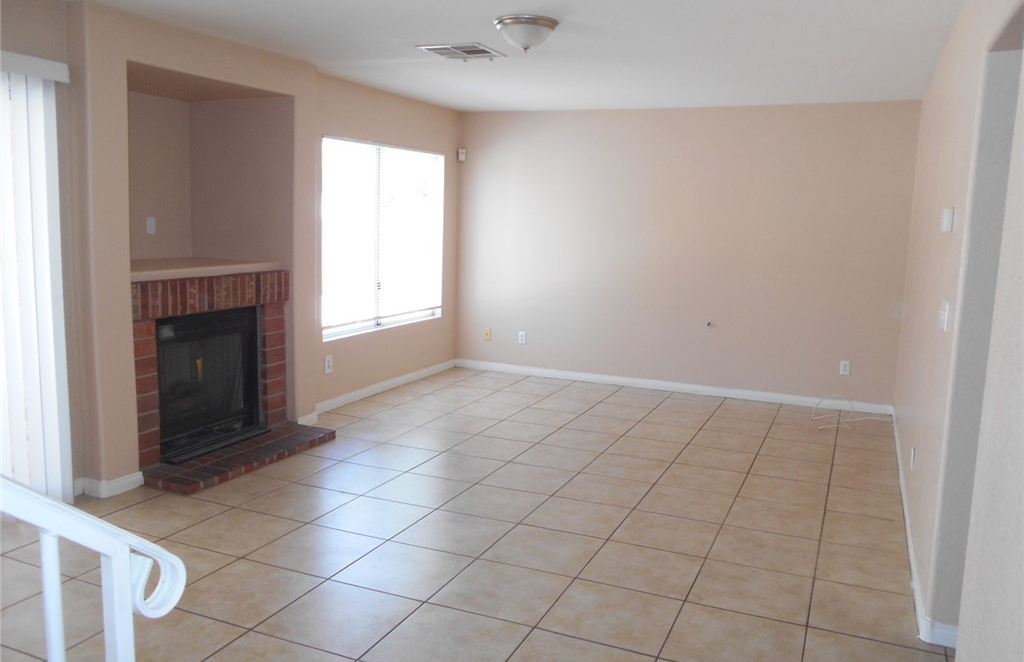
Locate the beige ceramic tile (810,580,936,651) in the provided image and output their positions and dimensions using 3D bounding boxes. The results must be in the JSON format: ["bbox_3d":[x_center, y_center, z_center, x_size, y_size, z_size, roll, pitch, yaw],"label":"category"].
[{"bbox_3d":[1.390,1.086,2.945,0.450,0.010,0.450,5,8,24],"label":"beige ceramic tile"}]

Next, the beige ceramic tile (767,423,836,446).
[{"bbox_3d":[2.109,0.759,5.588,0.450,0.012,0.450,4,8,24],"label":"beige ceramic tile"}]

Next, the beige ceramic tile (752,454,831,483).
[{"bbox_3d":[1.716,0.856,4.739,0.450,0.010,0.450,5,8,24],"label":"beige ceramic tile"}]

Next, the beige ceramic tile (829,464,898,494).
[{"bbox_3d":[2.099,0.888,4.569,0.387,0.012,0.450,4,8,24],"label":"beige ceramic tile"}]

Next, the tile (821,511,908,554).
[{"bbox_3d":[1.725,0.984,3.762,0.372,0.010,0.442,5,9,24],"label":"tile"}]

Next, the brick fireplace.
[{"bbox_3d":[-1.659,0.222,4.711,0.478,1.137,1.329,4,8,23],"label":"brick fireplace"}]

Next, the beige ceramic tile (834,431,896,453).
[{"bbox_3d":[2.457,0.779,5.357,0.373,0.010,0.445,4,8,24],"label":"beige ceramic tile"}]

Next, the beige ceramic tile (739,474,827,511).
[{"bbox_3d":[1.532,0.905,4.334,0.450,0.010,0.450,5,8,24],"label":"beige ceramic tile"}]

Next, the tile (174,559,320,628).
[{"bbox_3d":[-1.042,1.012,2.986,0.445,0.010,0.445,4,8,24],"label":"tile"}]

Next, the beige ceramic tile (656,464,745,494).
[{"bbox_3d":[1.124,0.876,4.526,0.450,0.012,0.450,4,8,24],"label":"beige ceramic tile"}]

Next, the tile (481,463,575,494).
[{"bbox_3d":[0.100,0.862,4.512,0.450,0.012,0.450,4,8,23],"label":"tile"}]

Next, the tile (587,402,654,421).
[{"bbox_3d":[0.840,0.659,6.079,0.450,0.010,0.450,5,8,24],"label":"tile"}]

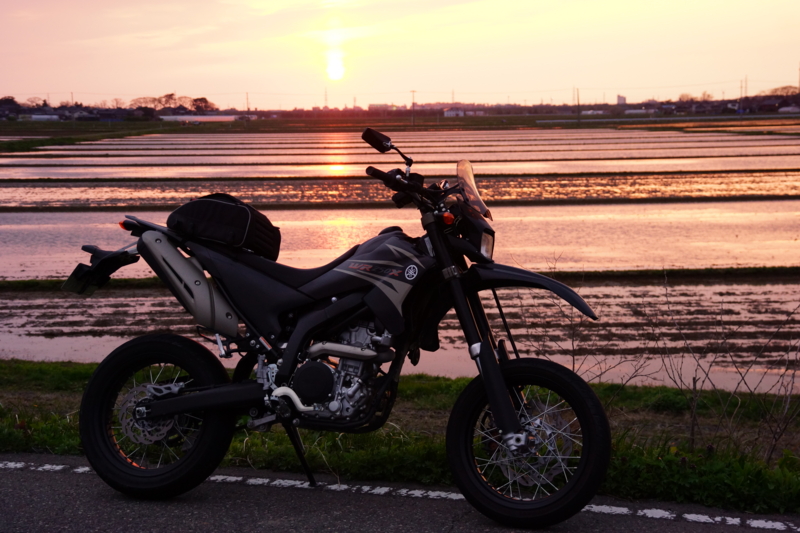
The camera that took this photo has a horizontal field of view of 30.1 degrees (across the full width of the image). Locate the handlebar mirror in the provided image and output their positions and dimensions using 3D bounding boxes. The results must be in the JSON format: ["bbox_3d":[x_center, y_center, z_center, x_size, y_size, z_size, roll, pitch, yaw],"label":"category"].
[{"bbox_3d":[-0.080,-0.438,5.177,0.030,0.058,0.115,10,-9,42],"label":"handlebar mirror"}]

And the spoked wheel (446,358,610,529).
[{"bbox_3d":[0.441,0.611,5.160,0.586,0.586,0.115,2,-7,22],"label":"spoked wheel"}]

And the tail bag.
[{"bbox_3d":[-0.670,-0.160,5.687,0.345,0.185,0.285,14,-8,20],"label":"tail bag"}]

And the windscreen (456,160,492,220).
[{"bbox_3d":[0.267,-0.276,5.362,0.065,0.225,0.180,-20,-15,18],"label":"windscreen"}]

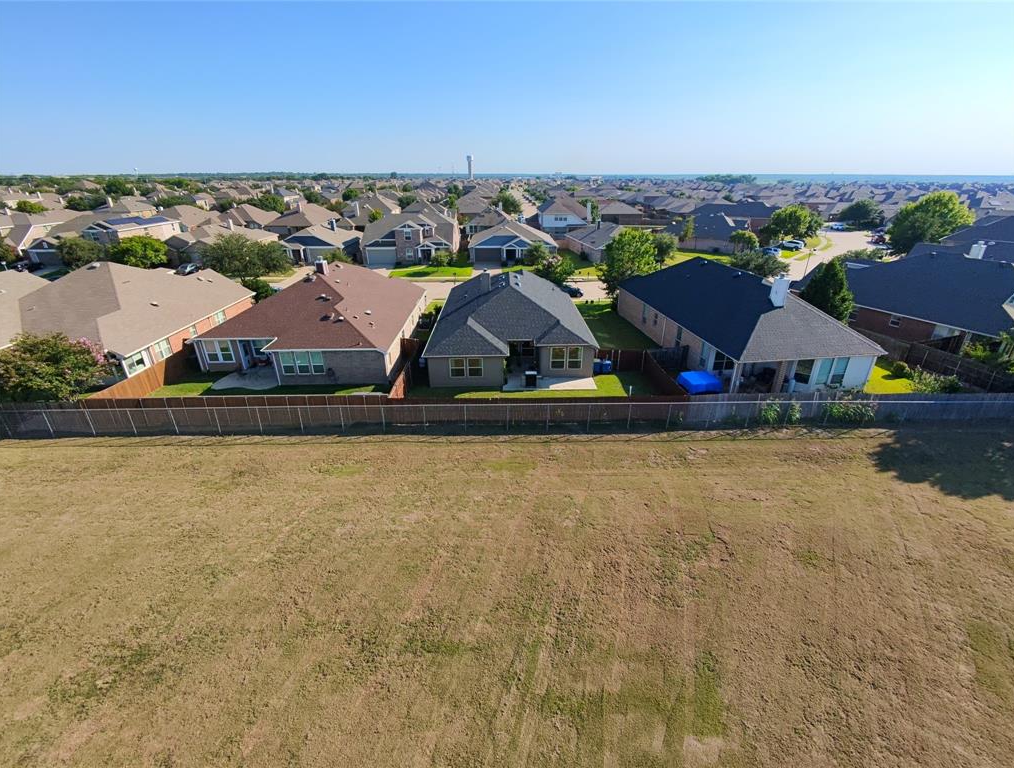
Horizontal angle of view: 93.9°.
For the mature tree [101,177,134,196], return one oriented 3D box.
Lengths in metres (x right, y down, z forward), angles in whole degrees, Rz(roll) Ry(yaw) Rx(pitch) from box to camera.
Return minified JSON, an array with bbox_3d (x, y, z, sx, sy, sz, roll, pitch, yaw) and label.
[{"bbox_3d":[-158.866,-76.981,193.506,12.200,12.000,12.000,0,24,0],"label":"mature tree"}]

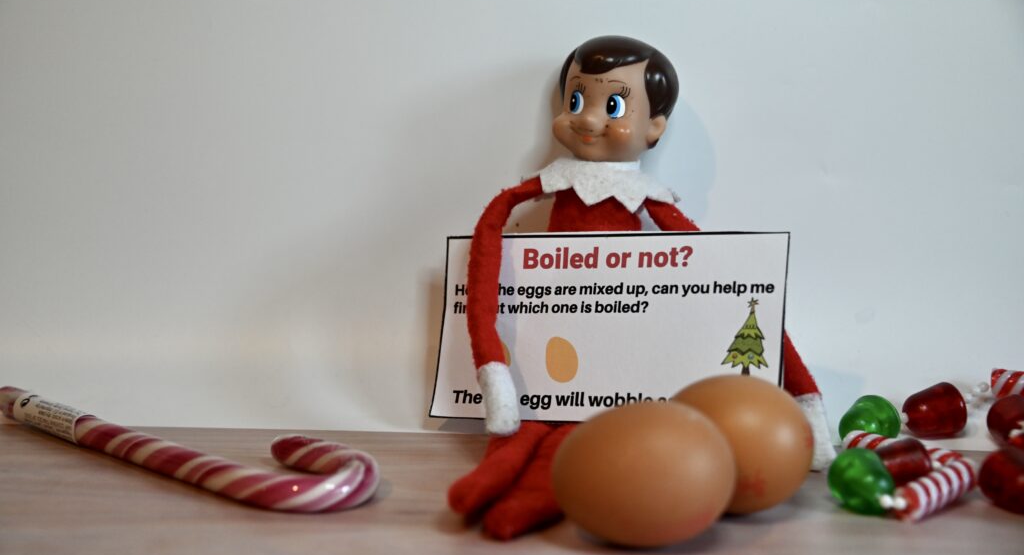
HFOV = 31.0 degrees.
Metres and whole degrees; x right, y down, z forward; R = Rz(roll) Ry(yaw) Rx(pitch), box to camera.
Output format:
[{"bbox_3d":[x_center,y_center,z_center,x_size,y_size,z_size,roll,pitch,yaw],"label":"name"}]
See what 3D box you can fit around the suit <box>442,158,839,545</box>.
[{"bbox_3d":[0.048,0.017,0.646,0.128,0.109,0.163,2,9,10],"label":"suit"}]

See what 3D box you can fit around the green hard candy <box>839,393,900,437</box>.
[{"bbox_3d":[0.133,0.054,0.690,0.021,0.021,0.021,-17,17,-36],"label":"green hard candy"}]

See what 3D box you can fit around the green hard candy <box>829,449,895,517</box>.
[{"bbox_3d":[0.116,0.068,0.612,0.021,0.021,0.021,23,20,37],"label":"green hard candy"}]

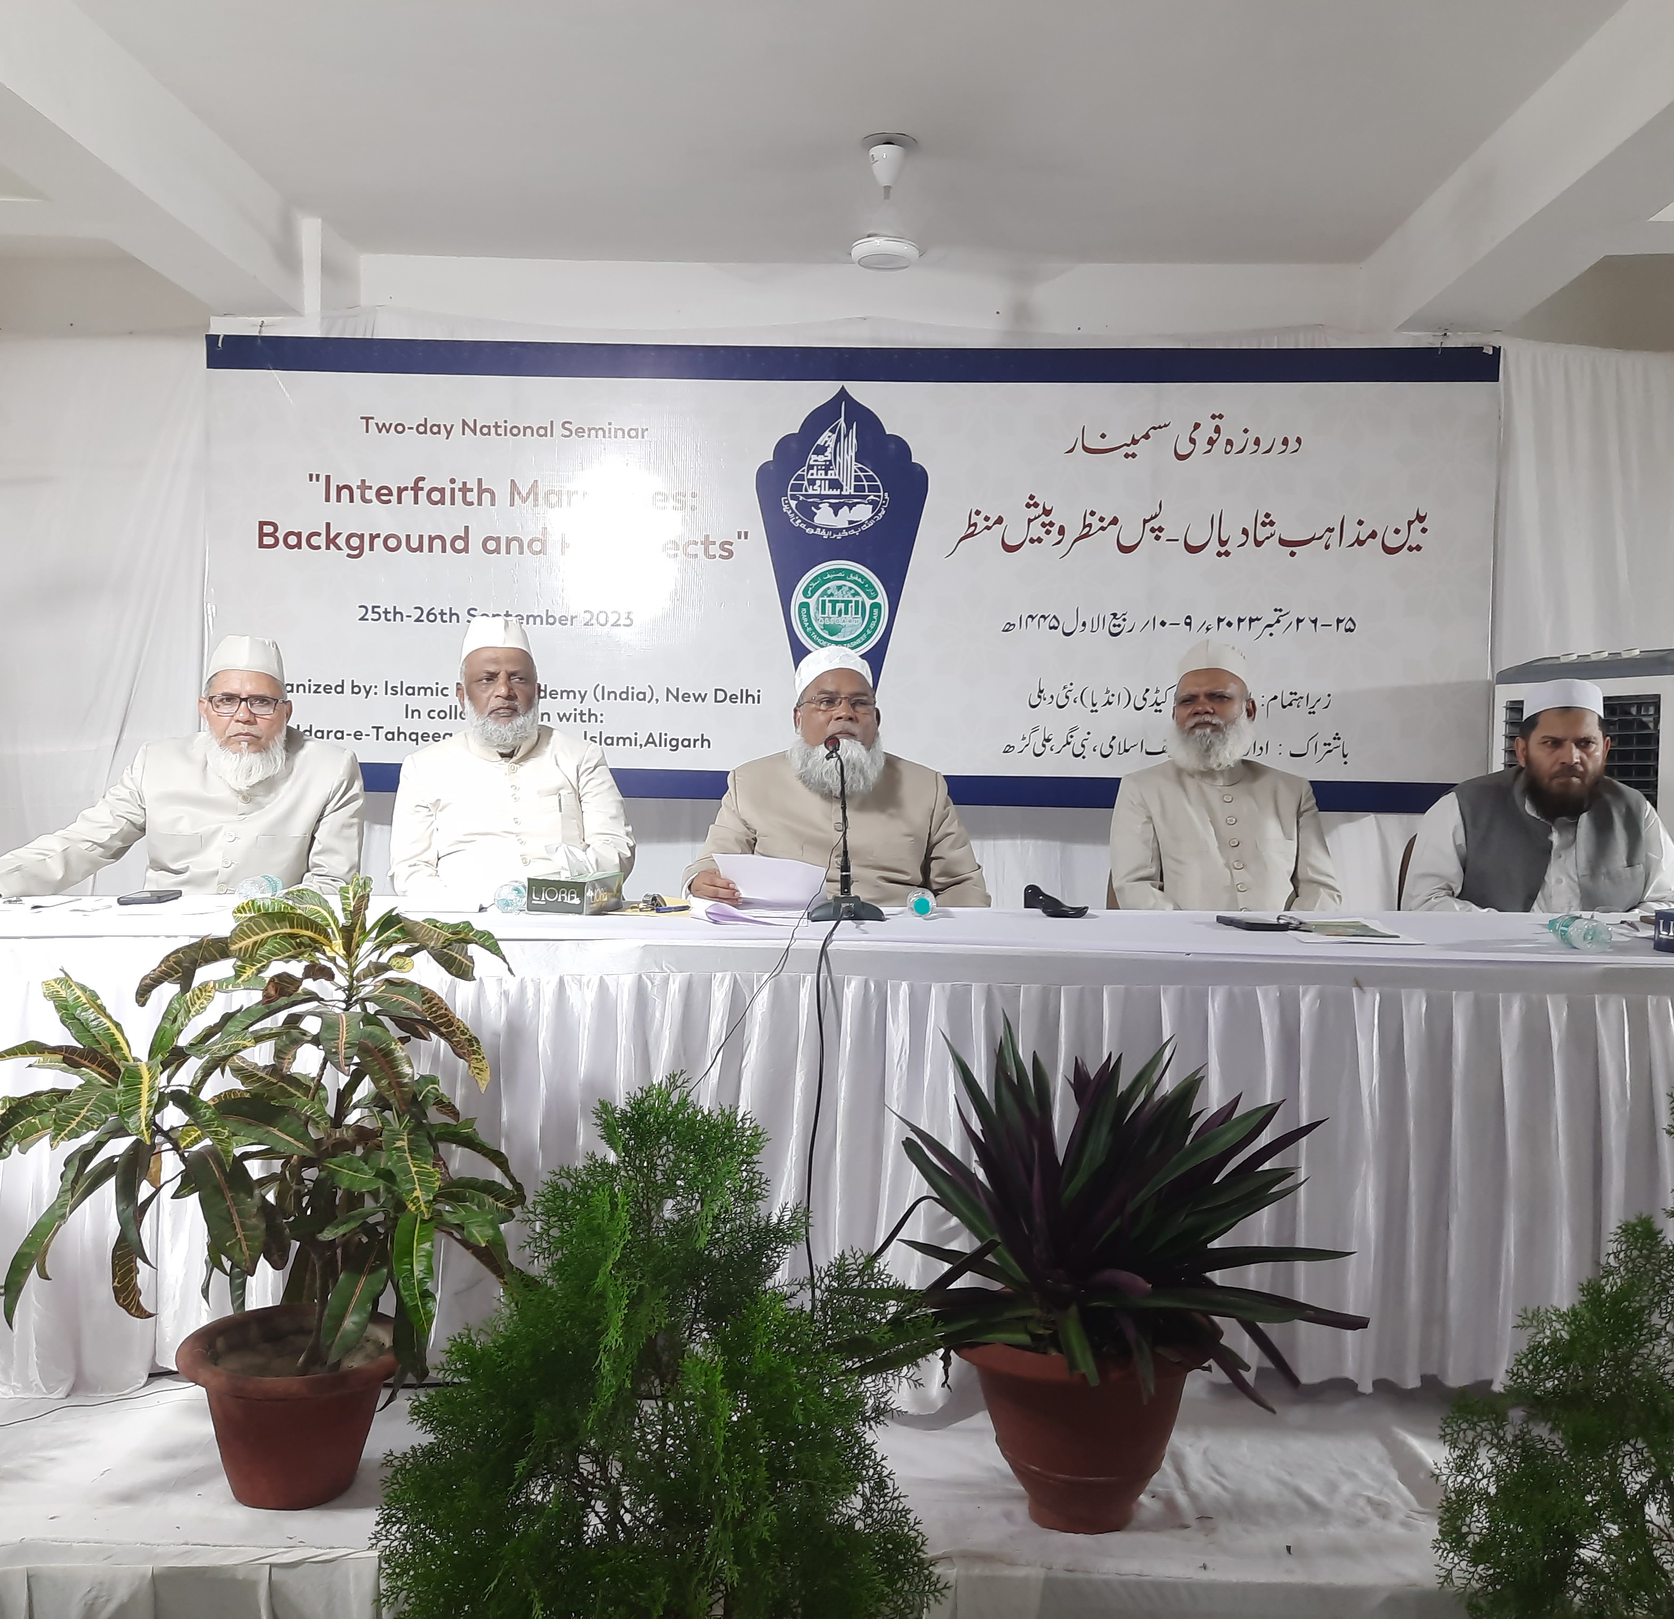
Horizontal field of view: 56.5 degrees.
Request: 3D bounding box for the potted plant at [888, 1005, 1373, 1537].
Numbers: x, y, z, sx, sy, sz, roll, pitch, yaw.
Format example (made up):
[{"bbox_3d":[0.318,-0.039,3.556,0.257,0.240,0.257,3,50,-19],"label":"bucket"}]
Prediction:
[{"bbox_3d":[0.415,0.641,2.273,0.680,0.730,0.660,0,2,0],"label":"potted plant"}]

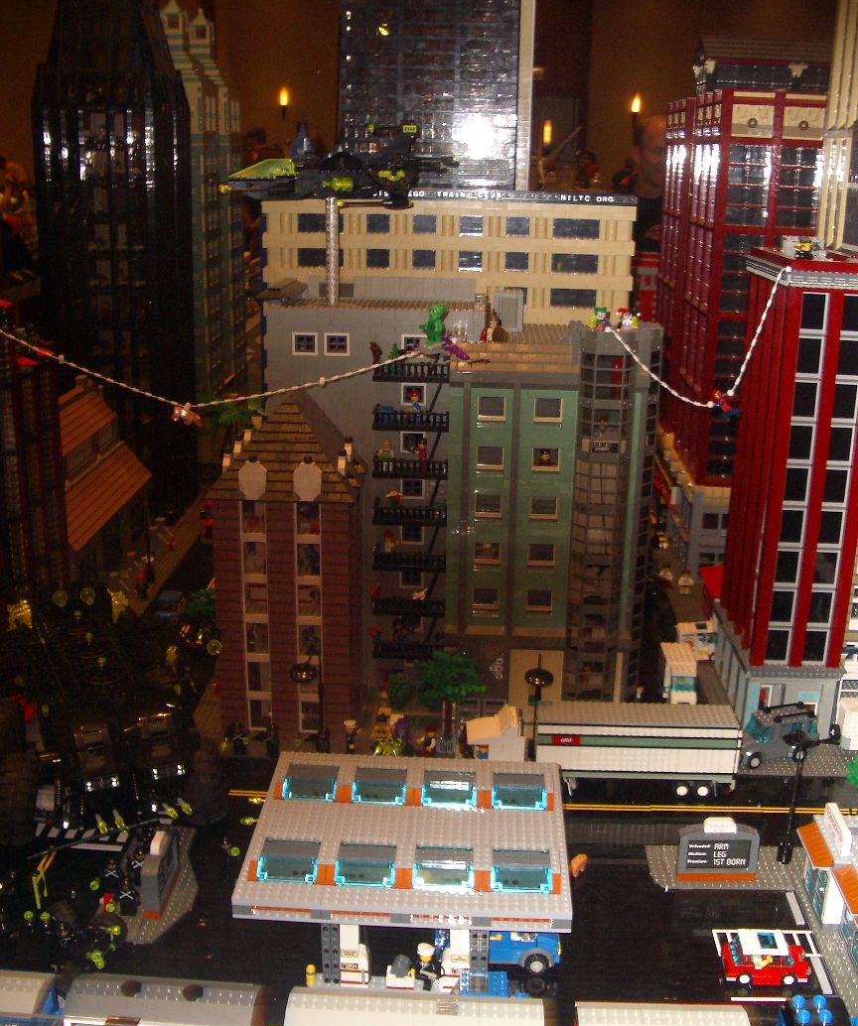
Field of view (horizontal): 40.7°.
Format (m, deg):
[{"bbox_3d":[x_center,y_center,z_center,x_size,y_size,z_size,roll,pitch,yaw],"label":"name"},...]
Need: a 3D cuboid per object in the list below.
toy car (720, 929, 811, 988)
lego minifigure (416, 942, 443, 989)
[{"bbox_3d":[0.311,0.412,1.072,0.076,0.036,0.037,1,17,3],"label":"toy car"},{"bbox_3d":[0.000,0.412,1.055,0.025,0.043,0.018,-4,18,-13],"label":"lego minifigure"}]

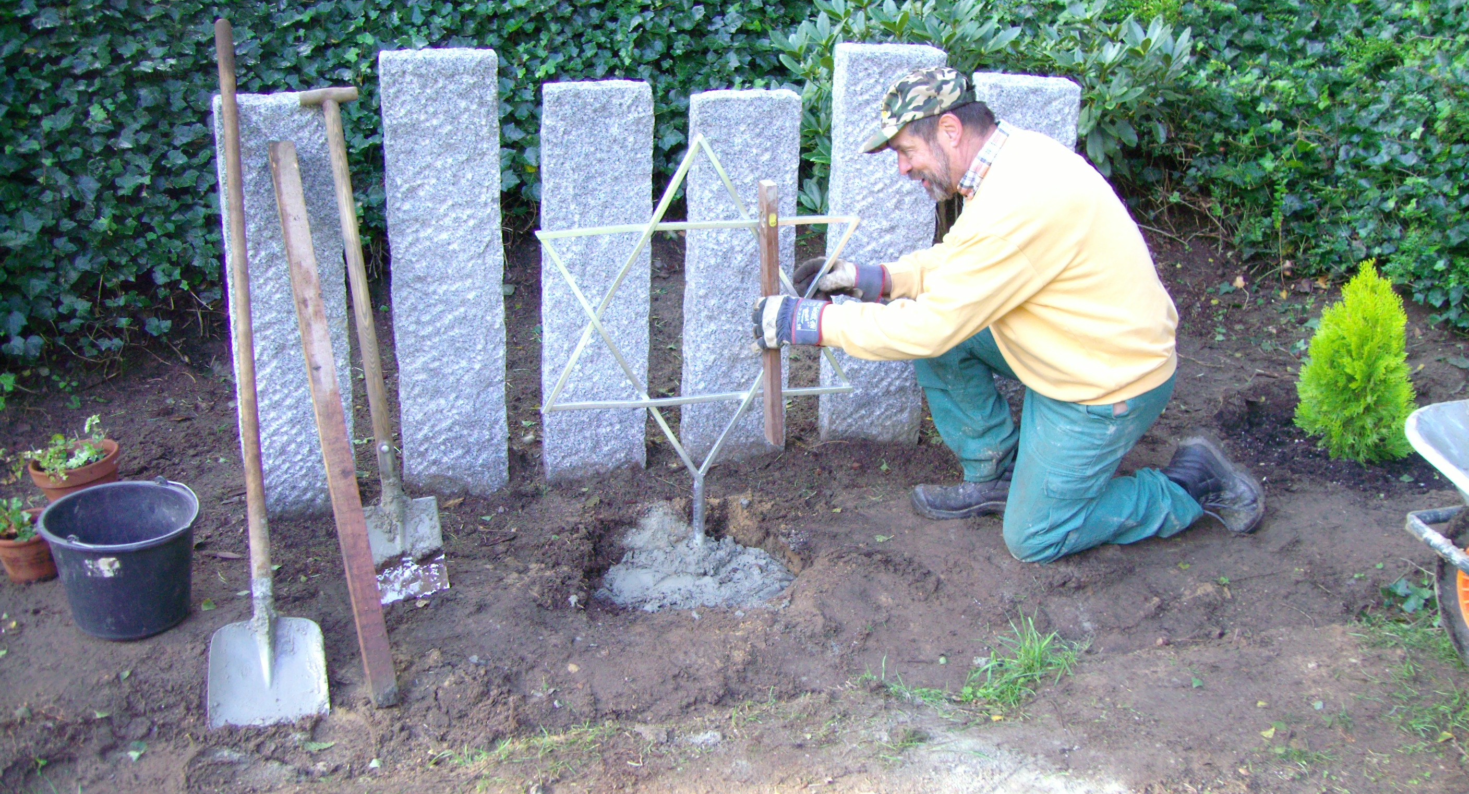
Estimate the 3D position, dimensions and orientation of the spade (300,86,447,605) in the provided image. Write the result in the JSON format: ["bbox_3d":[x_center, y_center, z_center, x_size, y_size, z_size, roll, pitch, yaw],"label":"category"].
[{"bbox_3d":[-0.789,-0.109,3.212,0.175,1.138,0.080,-9,-5,-13],"label":"spade"}]

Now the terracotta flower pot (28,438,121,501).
[{"bbox_3d":[-1.550,0.217,3.529,0.202,0.165,0.202,-2,20,1],"label":"terracotta flower pot"}]

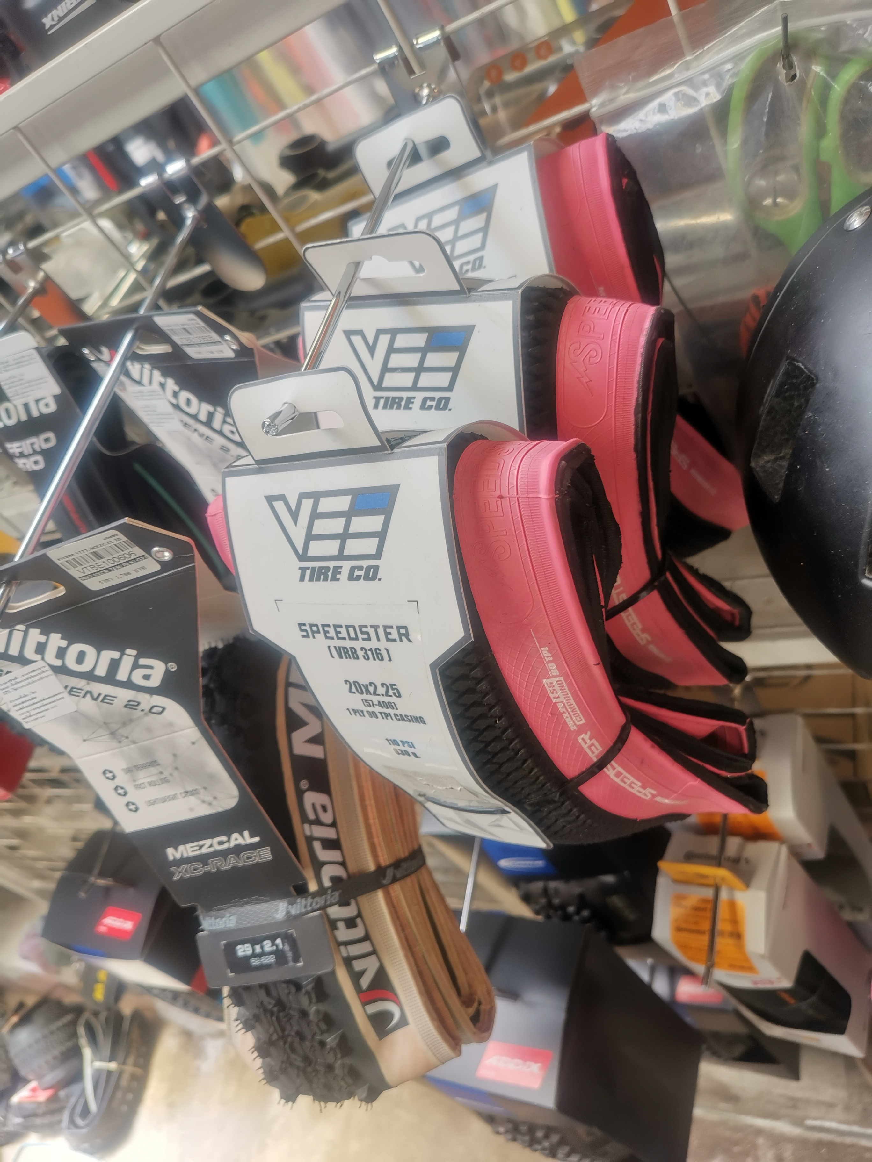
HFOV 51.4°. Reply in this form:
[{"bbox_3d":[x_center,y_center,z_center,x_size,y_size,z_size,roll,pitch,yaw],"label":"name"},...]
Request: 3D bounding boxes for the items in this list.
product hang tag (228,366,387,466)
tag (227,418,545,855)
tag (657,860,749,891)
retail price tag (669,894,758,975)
[{"bbox_3d":[-0.040,-0.051,0.281,0.055,0.029,0.005,0,32,34],"label":"product hang tag"},{"bbox_3d":[-0.007,0.031,0.324,0.093,0.169,0.063,0,20,34],"label":"tag"},{"bbox_3d":[0.218,0.242,0.743,0.060,0.045,0.003,-7,51,34],"label":"tag"},{"bbox_3d":[0.230,0.301,0.755,0.061,0.069,0.025,-7,20,34],"label":"retail price tag"}]

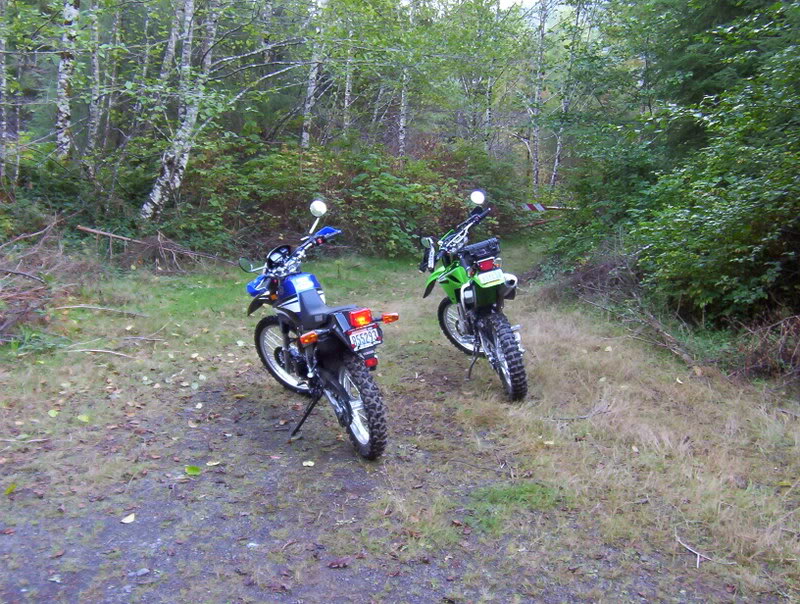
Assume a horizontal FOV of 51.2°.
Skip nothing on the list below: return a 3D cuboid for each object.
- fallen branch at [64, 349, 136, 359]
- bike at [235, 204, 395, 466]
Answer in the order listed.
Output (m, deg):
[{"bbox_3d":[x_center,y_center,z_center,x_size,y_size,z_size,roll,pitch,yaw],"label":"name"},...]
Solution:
[{"bbox_3d":[-2.687,0.450,7.562,0.743,0.074,0.128,2,9,14],"label":"fallen branch"},{"bbox_3d":[-0.560,0.113,5.402,0.837,1.448,2.069,-9,12,-22],"label":"bike"}]

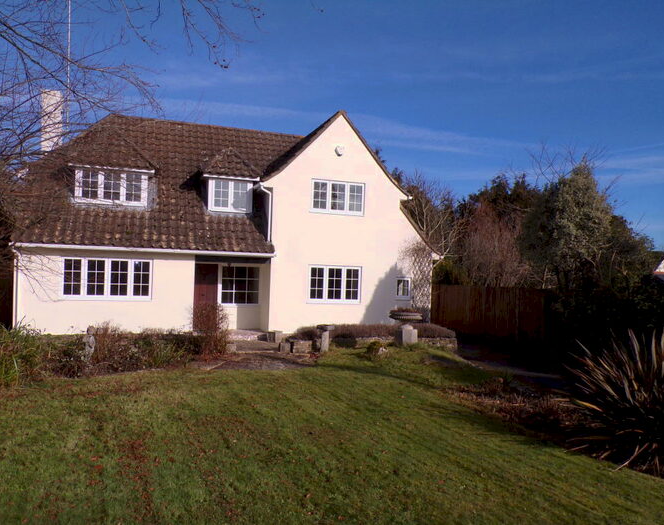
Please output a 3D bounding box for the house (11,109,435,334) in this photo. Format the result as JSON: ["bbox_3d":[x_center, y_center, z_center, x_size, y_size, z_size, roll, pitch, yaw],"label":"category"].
[{"bbox_3d":[-3.614,-1.357,20.439,12.600,7.100,7.500,2,-1,-18],"label":"house"}]

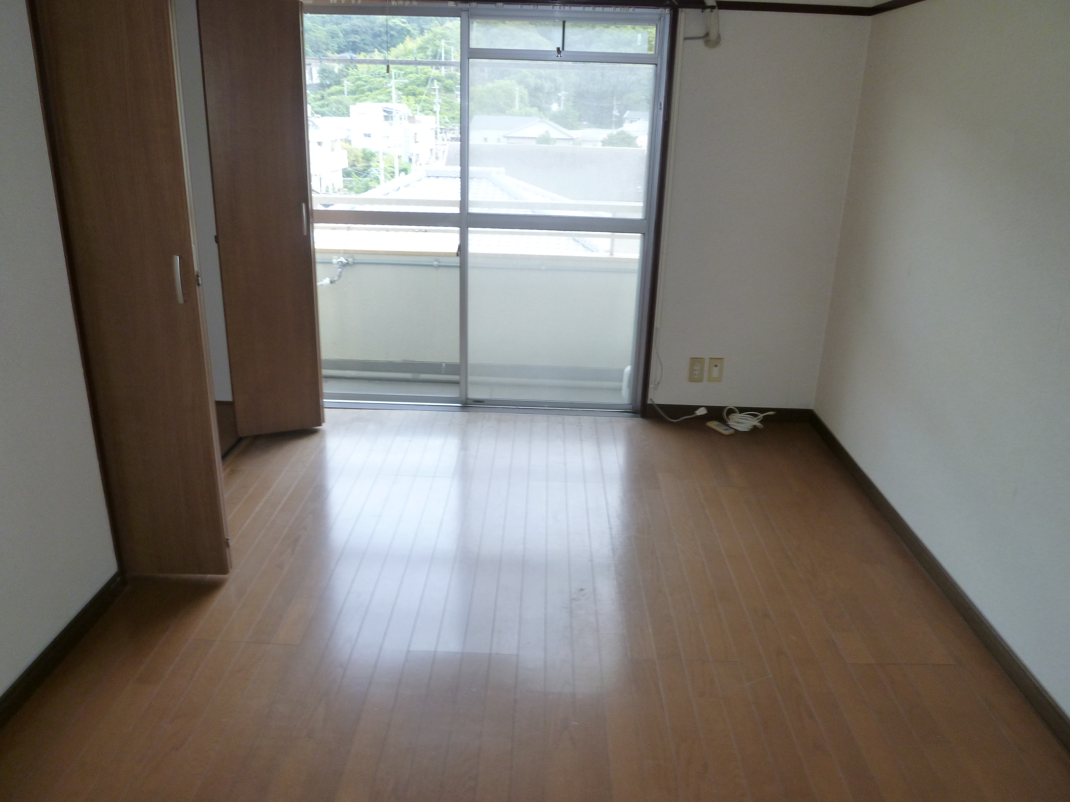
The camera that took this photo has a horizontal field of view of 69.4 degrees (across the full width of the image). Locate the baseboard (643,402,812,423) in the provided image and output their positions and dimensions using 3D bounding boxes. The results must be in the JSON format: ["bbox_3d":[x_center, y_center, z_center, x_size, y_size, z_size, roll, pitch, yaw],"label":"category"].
[{"bbox_3d":[0.952,0.064,3.774,0.798,0.074,0.018,2,20,2],"label":"baseboard"}]

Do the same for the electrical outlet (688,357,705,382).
[{"bbox_3d":[0.779,-0.147,3.708,0.071,0.121,0.010,2,20,2],"label":"electrical outlet"}]

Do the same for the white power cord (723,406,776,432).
[{"bbox_3d":[1.016,0.092,3.715,0.240,0.070,0.140,2,20,2],"label":"white power cord"}]

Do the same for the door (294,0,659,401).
[{"bbox_3d":[-0.310,-0.819,3.570,1.680,1.800,0.100,2,20,2],"label":"door"}]

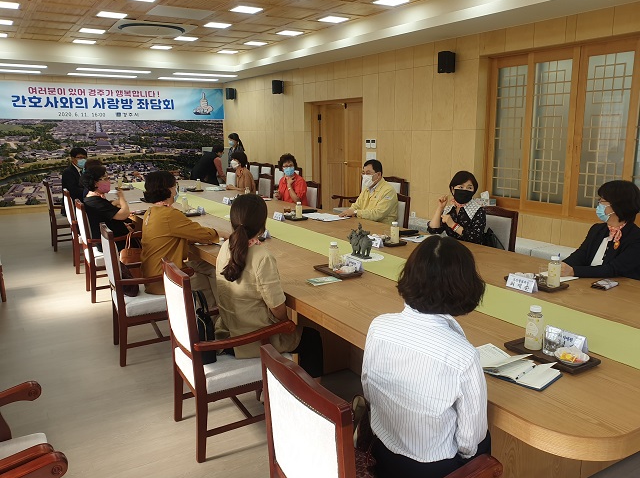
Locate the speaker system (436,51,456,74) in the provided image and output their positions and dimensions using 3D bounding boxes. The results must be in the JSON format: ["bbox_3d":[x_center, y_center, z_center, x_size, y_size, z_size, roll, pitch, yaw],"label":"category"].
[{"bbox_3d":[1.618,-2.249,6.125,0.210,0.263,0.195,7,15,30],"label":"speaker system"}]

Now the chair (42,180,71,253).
[{"bbox_3d":[-3.540,-0.365,6.817,0.576,0.966,0.556,-10,16,-33],"label":"chair"}]

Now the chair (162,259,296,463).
[{"bbox_3d":[-0.483,0.563,2.578,0.576,0.976,0.556,-9,15,-30],"label":"chair"}]

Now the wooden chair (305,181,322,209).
[{"bbox_3d":[-0.337,-0.229,6.190,0.575,0.995,0.579,-8,15,-30],"label":"wooden chair"}]

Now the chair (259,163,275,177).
[{"bbox_3d":[-1.178,-0.883,8.870,0.576,0.976,0.546,-10,16,-34],"label":"chair"}]

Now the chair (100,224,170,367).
[{"bbox_3d":[-1.282,0.359,3.618,0.575,0.995,0.560,-7,15,-28],"label":"chair"}]

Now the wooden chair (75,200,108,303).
[{"bbox_3d":[-2.107,0.072,4.901,0.575,0.995,0.560,-8,15,-30],"label":"wooden chair"}]

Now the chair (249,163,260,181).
[{"bbox_3d":[-1.582,-1.077,9.957,0.575,0.995,0.579,-8,15,-30],"label":"chair"}]

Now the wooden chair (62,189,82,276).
[{"bbox_3d":[-2.731,-0.138,5.842,0.575,0.995,0.550,-8,15,-30],"label":"wooden chair"}]

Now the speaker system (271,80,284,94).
[{"bbox_3d":[-0.854,-3.052,9.677,0.180,0.260,0.170,10,16,38],"label":"speaker system"}]

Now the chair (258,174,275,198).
[{"bbox_3d":[-1.011,-0.439,7.133,0.575,0.995,0.579,-8,15,-30],"label":"chair"}]

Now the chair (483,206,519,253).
[{"bbox_3d":[1.208,0.240,3.856,0.576,0.976,0.556,-10,16,-34],"label":"chair"}]

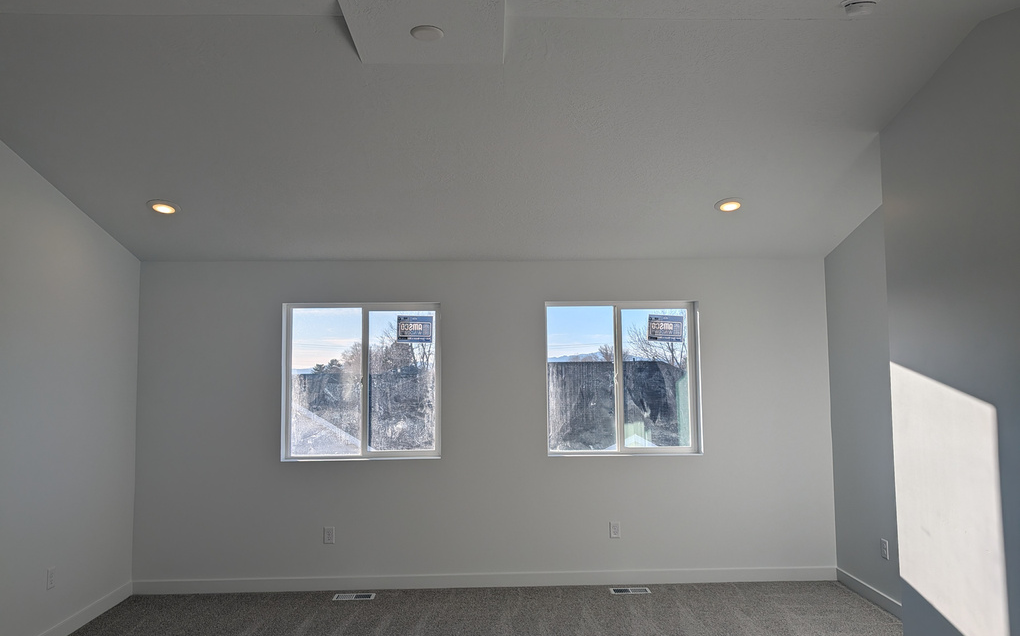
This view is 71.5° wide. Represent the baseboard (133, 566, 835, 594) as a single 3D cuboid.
[{"bbox_3d":[-0.146,1.933,5.199,5.170,0.092,0.015,-1,-4,-2],"label":"baseboard"}]

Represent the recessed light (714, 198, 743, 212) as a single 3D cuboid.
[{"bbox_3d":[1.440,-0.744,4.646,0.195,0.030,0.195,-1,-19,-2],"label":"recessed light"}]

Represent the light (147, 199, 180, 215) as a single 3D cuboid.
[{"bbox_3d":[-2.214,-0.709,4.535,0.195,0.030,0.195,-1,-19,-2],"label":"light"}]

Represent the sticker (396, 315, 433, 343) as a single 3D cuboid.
[{"bbox_3d":[-0.727,0.086,5.417,0.270,0.203,0.005,-1,-4,-2],"label":"sticker"}]

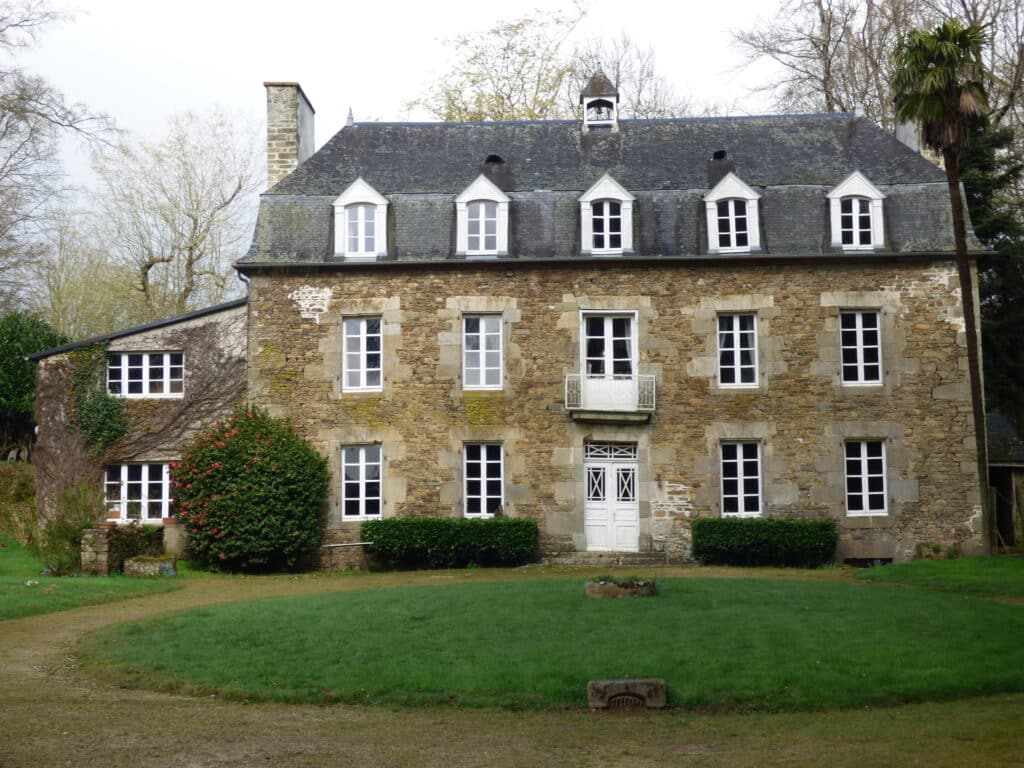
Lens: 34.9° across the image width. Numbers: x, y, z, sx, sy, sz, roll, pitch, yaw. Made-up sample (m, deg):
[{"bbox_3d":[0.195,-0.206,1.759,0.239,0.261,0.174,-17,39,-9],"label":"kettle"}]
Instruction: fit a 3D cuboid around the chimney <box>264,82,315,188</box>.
[{"bbox_3d":[-6.446,-6.873,47.443,0.967,3.030,2.950,-1,-6,2],"label":"chimney"}]

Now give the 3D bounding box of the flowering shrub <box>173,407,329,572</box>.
[{"bbox_3d":[-6.532,2.611,40.620,3.922,4.114,3.700,-1,-6,2],"label":"flowering shrub"}]

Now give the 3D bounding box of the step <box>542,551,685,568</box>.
[{"bbox_3d":[2.601,4.465,41.483,3.529,0.389,0.950,-1,-6,2],"label":"step"}]

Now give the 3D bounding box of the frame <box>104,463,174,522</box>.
[{"bbox_3d":[-9.797,2.899,43.486,2.213,1.601,0.120,-1,-6,2],"label":"frame"}]

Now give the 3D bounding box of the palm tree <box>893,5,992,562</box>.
[{"bbox_3d":[11.012,-2.593,41.048,2.469,13.627,2.300,-1,-6,2],"label":"palm tree"}]

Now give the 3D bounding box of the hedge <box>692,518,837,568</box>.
[{"bbox_3d":[6.284,4.007,40.880,3.555,1.235,1.100,-1,-6,2],"label":"hedge"}]

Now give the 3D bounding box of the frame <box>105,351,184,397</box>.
[{"bbox_3d":[-9.854,-0.230,43.799,2.120,1.245,0.120,-1,-6,2],"label":"frame"}]

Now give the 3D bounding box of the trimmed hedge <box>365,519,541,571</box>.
[{"bbox_3d":[-1.523,4.062,41.183,4.411,1.294,1.100,-1,-6,2],"label":"trimmed hedge"}]

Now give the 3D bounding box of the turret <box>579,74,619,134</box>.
[{"bbox_3d":[2.534,-8.075,47.208,1.093,1.767,1.050,-1,-6,2],"label":"turret"}]

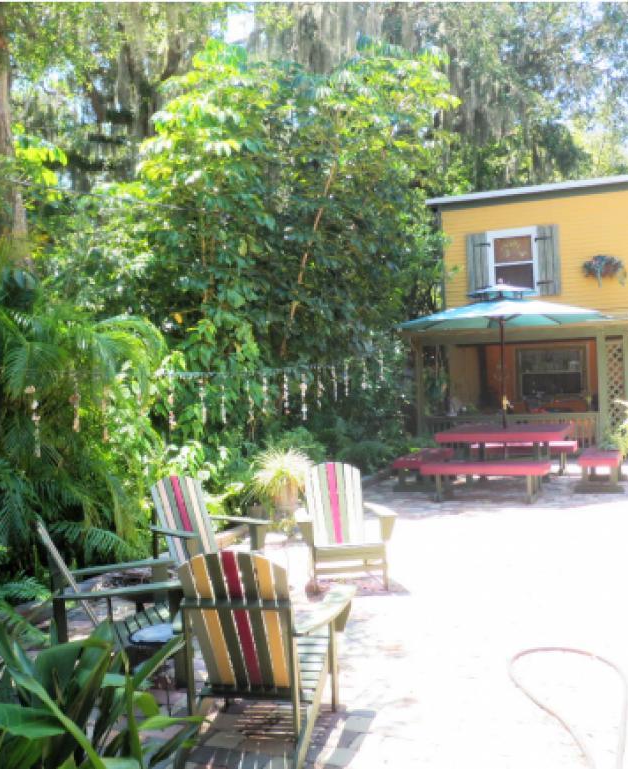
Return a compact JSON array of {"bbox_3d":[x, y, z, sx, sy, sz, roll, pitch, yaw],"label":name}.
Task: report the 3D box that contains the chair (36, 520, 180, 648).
[{"bbox_3d":[-1.128,1.156,4.485,0.839,0.894,0.751,-3,0,-16],"label":"chair"}]

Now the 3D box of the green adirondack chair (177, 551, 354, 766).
[{"bbox_3d":[-0.253,1.123,3.687,0.751,0.894,0.839,-2,0,14],"label":"green adirondack chair"}]

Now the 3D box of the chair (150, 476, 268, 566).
[{"bbox_3d":[-0.827,1.133,6.156,0.839,0.894,0.751,-2,0,43],"label":"chair"}]

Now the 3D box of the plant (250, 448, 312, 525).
[{"bbox_3d":[-0.345,1.083,8.800,0.660,0.800,0.640,-2,0,0],"label":"plant"}]

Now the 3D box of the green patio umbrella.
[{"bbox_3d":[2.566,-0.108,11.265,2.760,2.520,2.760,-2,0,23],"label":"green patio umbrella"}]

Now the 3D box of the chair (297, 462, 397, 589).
[{"bbox_3d":[0.214,1.086,6.480,0.751,0.894,0.839,-3,0,-6],"label":"chair"}]

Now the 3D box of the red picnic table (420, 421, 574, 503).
[{"bbox_3d":[2.558,1.008,11.295,1.620,0.790,2.700,-2,0,23],"label":"red picnic table"}]

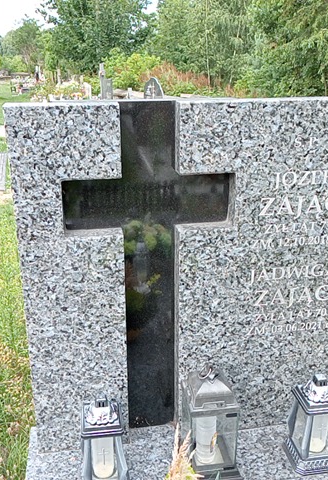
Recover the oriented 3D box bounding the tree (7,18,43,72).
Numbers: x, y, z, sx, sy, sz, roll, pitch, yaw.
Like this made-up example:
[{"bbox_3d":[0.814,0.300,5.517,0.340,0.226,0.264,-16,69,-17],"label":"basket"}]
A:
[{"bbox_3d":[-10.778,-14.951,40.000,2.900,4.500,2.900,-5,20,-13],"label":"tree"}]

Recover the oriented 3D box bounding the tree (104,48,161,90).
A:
[{"bbox_3d":[-0.943,-5.045,15.500,1.750,1.600,1.600,-1,20,-3],"label":"tree"}]

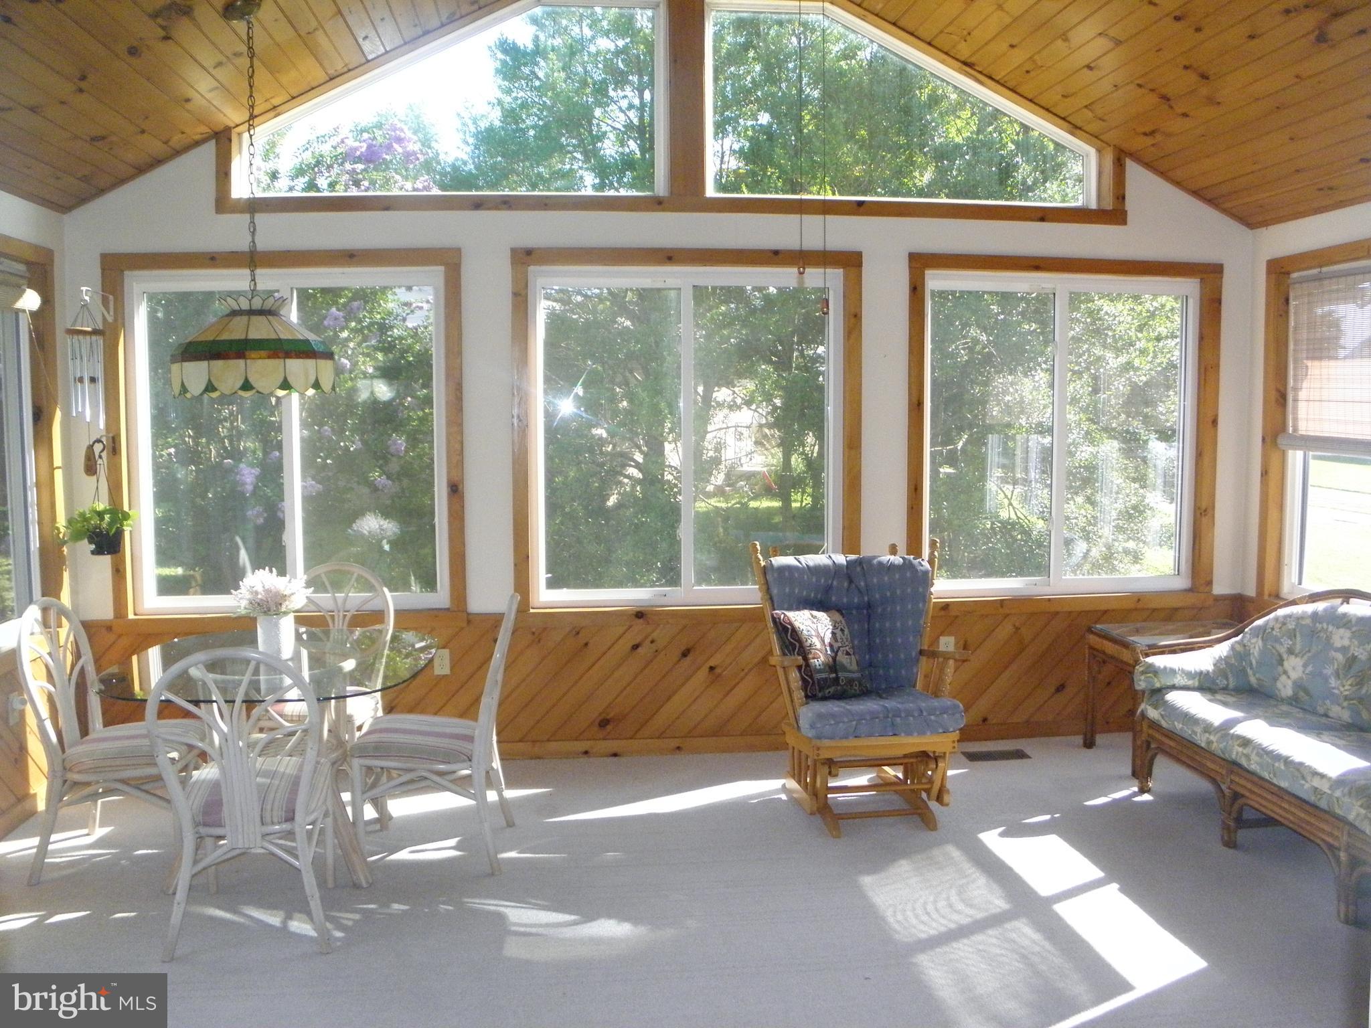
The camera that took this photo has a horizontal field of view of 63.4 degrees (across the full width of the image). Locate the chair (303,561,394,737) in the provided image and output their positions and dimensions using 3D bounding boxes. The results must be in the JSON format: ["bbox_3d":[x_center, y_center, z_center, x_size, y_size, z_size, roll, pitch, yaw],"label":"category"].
[{"bbox_3d":[-1.442,0.708,4.491,0.490,0.930,0.600,0,4,0],"label":"chair"}]

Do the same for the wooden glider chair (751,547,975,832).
[{"bbox_3d":[0.714,0.643,4.373,0.750,1.030,0.740,-1,5,-9],"label":"wooden glider chair"}]

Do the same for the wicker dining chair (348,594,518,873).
[{"bbox_3d":[-0.859,0.742,3.883,0.590,0.930,0.490,-1,5,-5],"label":"wicker dining chair"}]

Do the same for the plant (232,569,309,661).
[{"bbox_3d":[-1.400,0.341,3.792,0.270,0.308,0.260,-1,4,-6],"label":"plant"}]

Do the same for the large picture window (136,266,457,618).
[{"bbox_3d":[-1.708,-0.313,4.783,1.340,1.470,0.100,-1,5,-6],"label":"large picture window"}]

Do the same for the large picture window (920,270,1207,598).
[{"bbox_3d":[1.750,-0.361,5.159,1.340,1.470,0.100,-1,5,-6],"label":"large picture window"}]

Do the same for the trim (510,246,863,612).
[{"bbox_3d":[0.021,-0.375,5.086,1.590,1.630,0.080,-1,4,-6],"label":"trim"}]

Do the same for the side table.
[{"bbox_3d":[2.192,0.797,4.850,0.770,0.580,0.530,-1,5,-6],"label":"side table"}]

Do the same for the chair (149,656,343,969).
[{"bbox_3d":[-1.283,0.799,3.355,0.490,0.920,0.600,-1,4,-10],"label":"chair"}]

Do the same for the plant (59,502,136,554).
[{"bbox_3d":[-2.388,0.058,4.496,0.310,0.220,0.260,-1,5,-6],"label":"plant"}]

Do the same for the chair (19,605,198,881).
[{"bbox_3d":[-1.971,0.755,3.924,0.600,0.930,0.490,-1,4,-6],"label":"chair"}]

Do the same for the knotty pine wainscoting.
[{"bbox_3d":[0.042,0.768,5.145,5.390,0.690,0.040,-1,4,-6],"label":"knotty pine wainscoting"}]

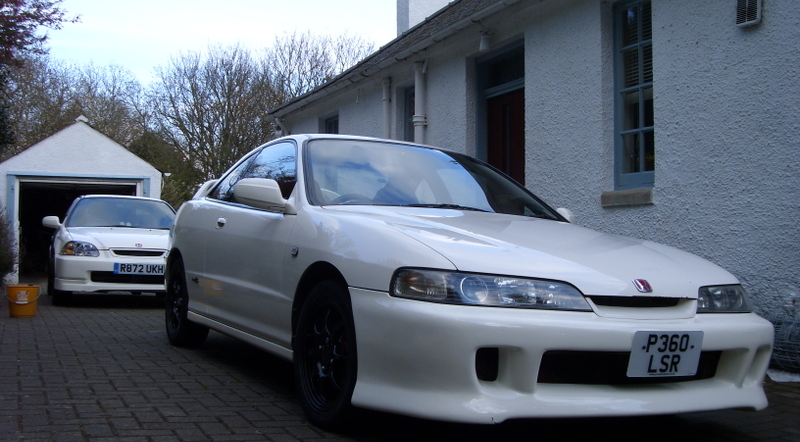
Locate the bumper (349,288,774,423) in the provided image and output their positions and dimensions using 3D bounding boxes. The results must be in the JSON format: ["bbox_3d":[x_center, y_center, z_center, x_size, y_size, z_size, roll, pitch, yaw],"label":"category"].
[{"bbox_3d":[0.736,0.483,2.615,1.690,0.440,0.620,4,-4,-29],"label":"bumper"}]

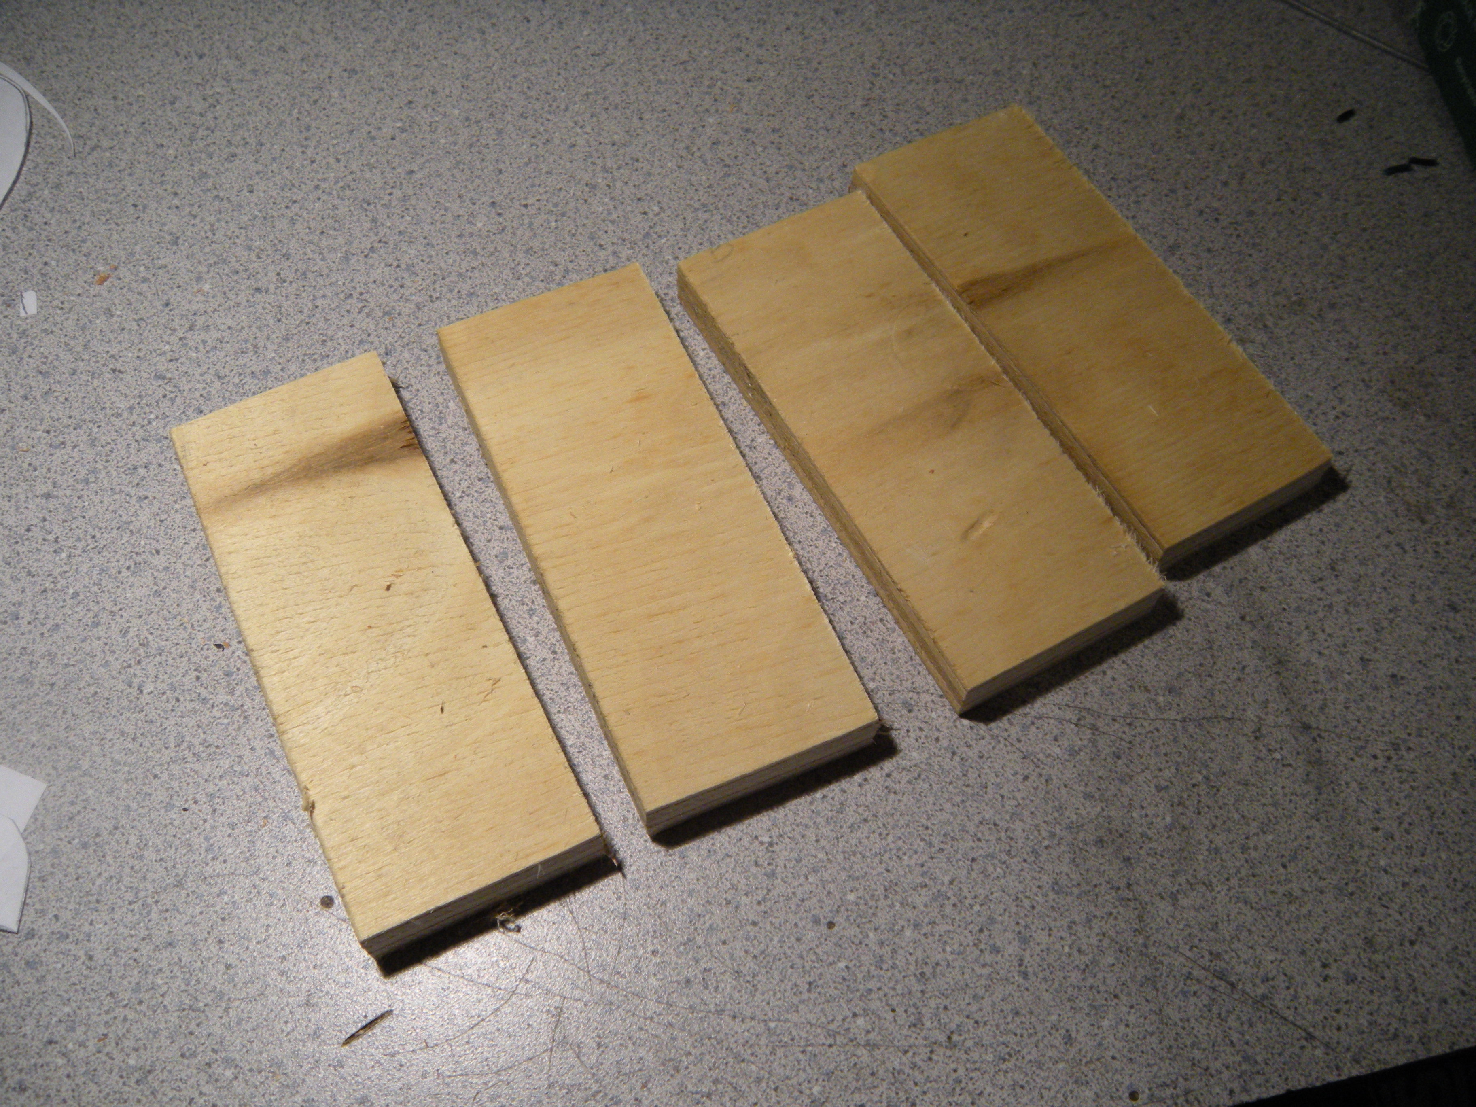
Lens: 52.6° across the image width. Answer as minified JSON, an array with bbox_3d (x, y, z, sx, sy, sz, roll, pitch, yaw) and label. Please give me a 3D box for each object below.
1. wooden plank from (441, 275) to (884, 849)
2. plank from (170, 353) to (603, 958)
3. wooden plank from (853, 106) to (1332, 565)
[{"bbox_3d":[-0.019,-0.006,0.303,0.046,0.011,0.117,-21,64,-13],"label":"wooden plank"},{"bbox_3d":[-0.070,0.015,0.290,0.045,0.011,0.116,-23,64,-14],"label":"plank"},{"bbox_3d":[0.076,-0.052,0.332,0.045,0.011,0.115,-26,65,-16],"label":"wooden plank"}]

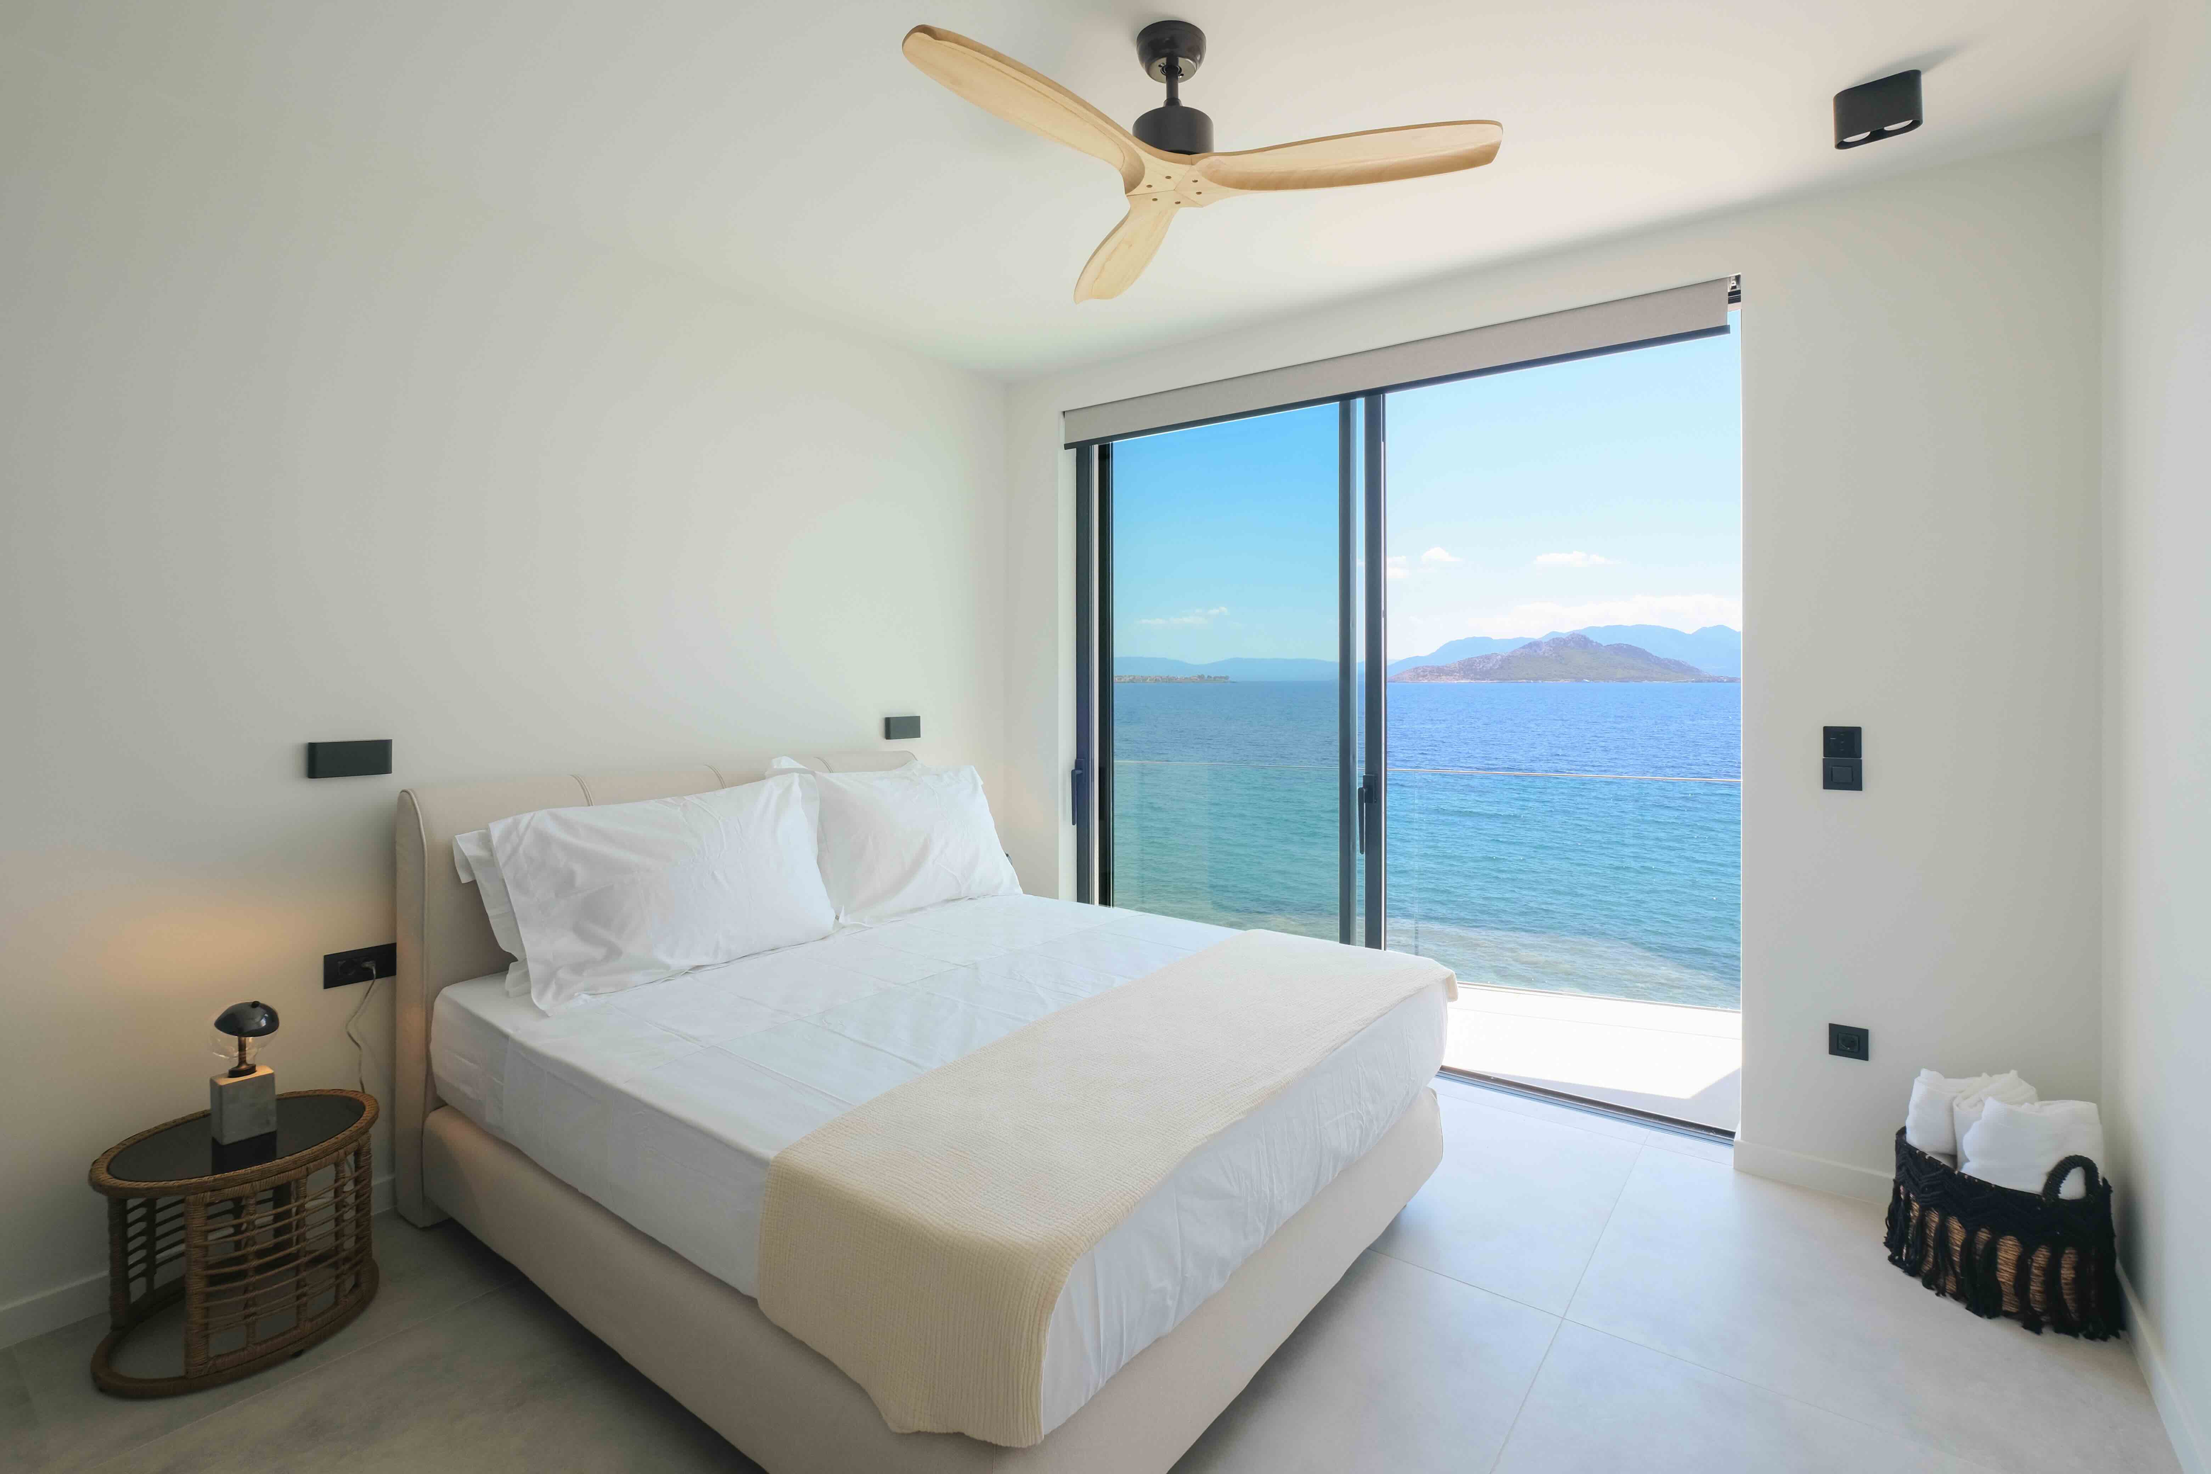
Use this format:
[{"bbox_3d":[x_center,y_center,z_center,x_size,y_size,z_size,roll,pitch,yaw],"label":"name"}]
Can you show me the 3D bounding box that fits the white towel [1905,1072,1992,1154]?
[{"bbox_3d":[2.081,0.966,2.277,0.155,0.310,0.155,1,2,36],"label":"white towel"}]

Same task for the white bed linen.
[{"bbox_3d":[-0.408,0.779,2.467,2.050,0.290,1.670,1,2,36],"label":"white bed linen"}]

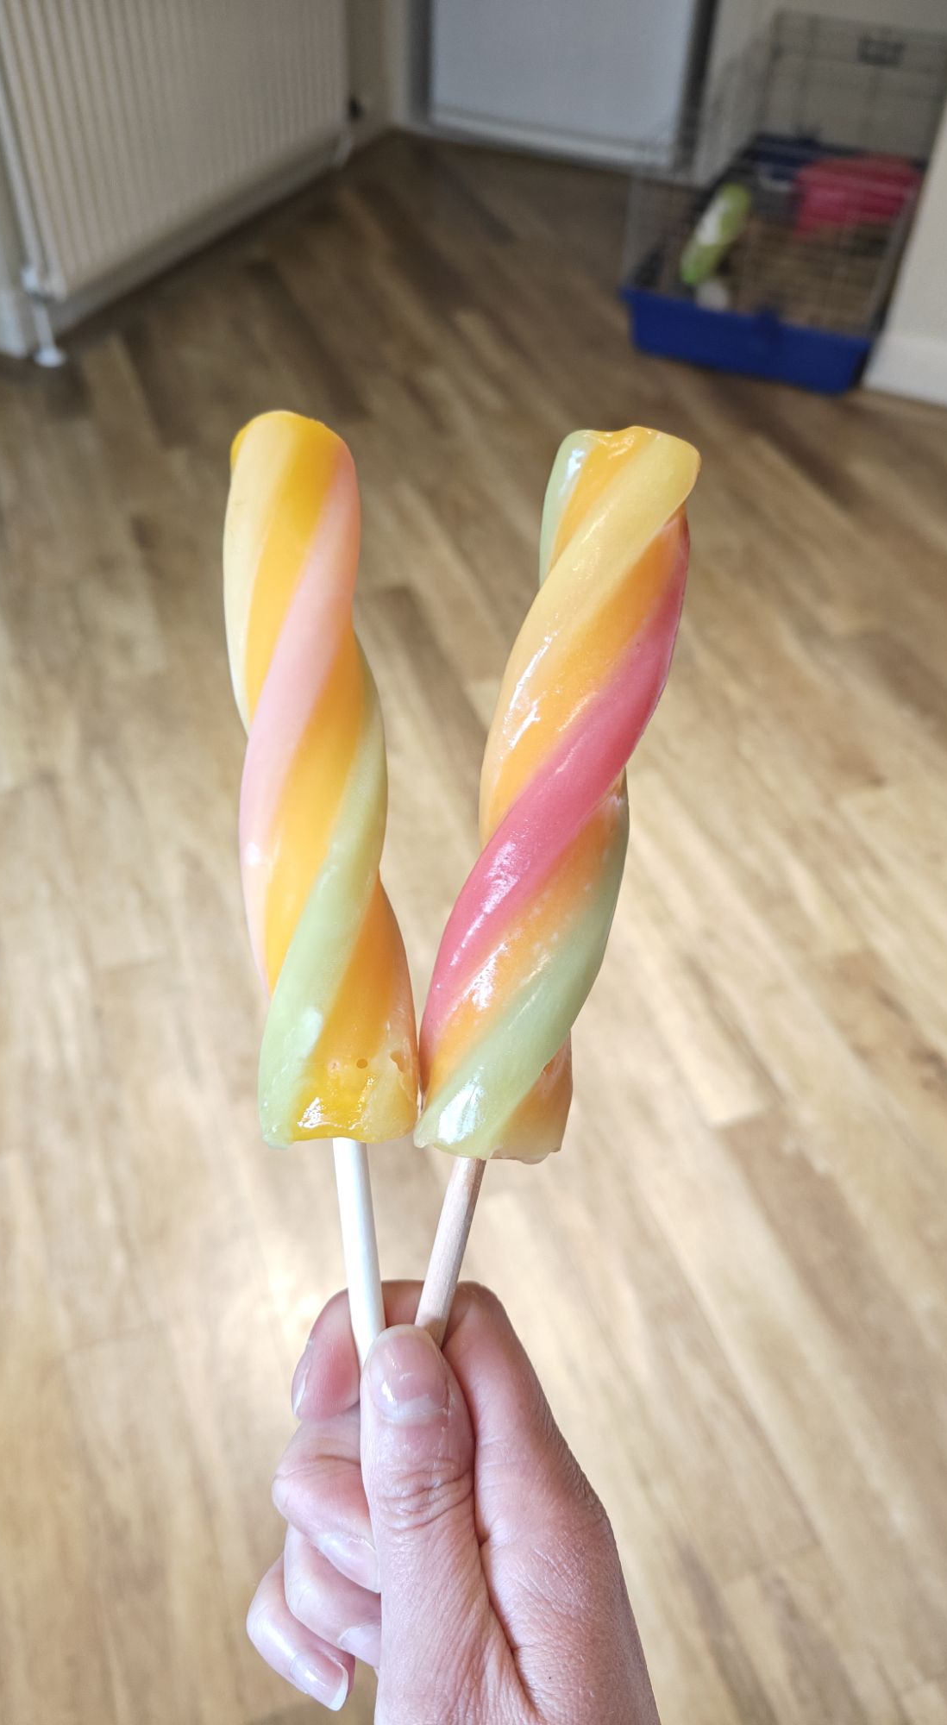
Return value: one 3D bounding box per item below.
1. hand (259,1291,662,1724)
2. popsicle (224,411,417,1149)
[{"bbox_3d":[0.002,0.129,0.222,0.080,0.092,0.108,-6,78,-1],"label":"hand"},{"bbox_3d":[-0.030,-0.019,0.223,0.029,0.028,0.140,-5,80,0],"label":"popsicle"}]

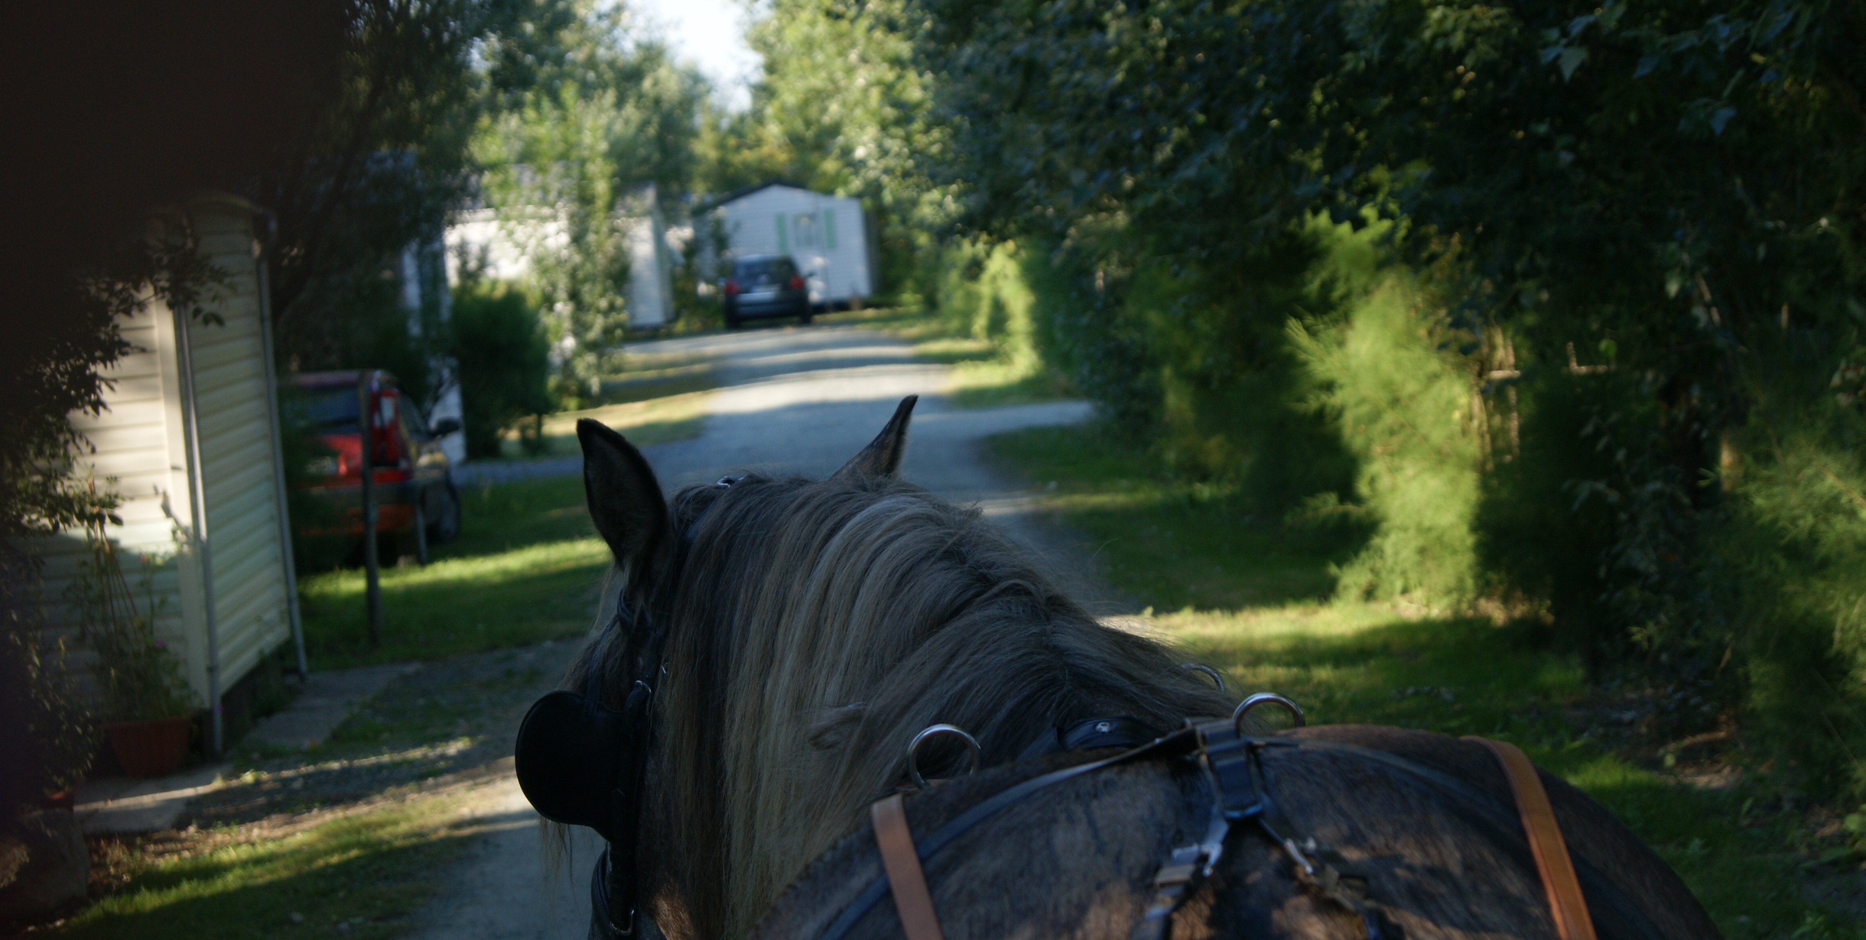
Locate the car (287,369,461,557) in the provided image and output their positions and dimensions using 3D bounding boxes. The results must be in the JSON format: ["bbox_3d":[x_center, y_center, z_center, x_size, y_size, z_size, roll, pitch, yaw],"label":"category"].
[{"bbox_3d":[-4.716,0.001,33.164,1.660,1.450,3.900,-5,4,0],"label":"car"}]

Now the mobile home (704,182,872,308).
[{"bbox_3d":[-3.510,-5.498,103.989,4.000,3.050,7.800,-5,4,1],"label":"mobile home"}]

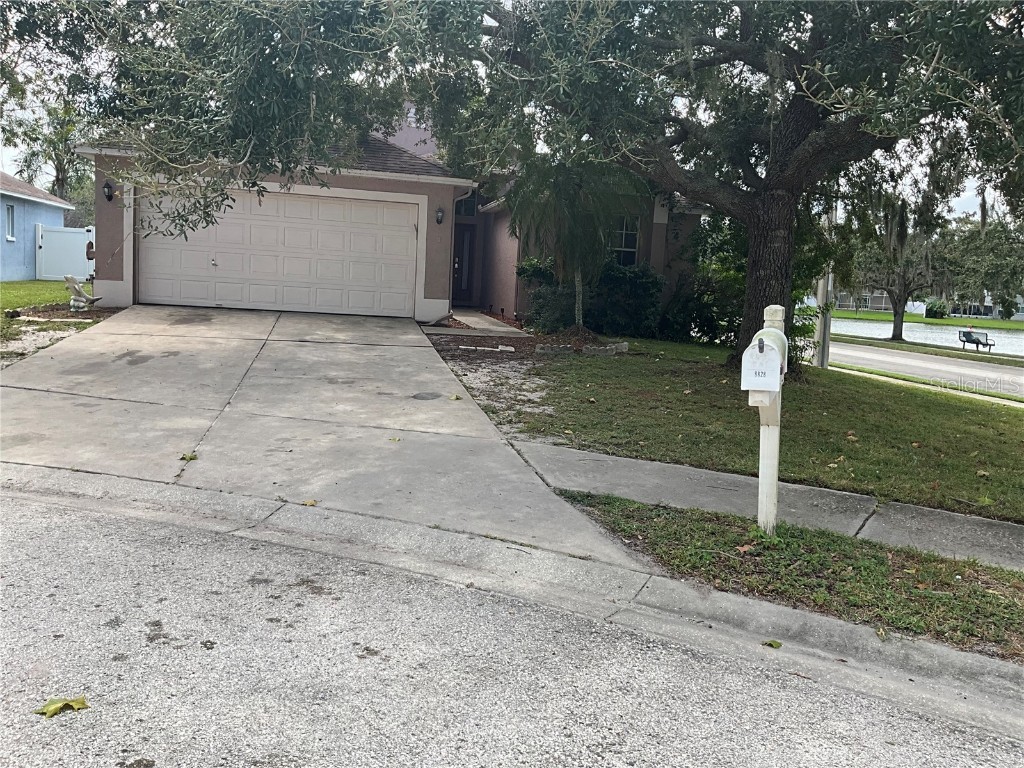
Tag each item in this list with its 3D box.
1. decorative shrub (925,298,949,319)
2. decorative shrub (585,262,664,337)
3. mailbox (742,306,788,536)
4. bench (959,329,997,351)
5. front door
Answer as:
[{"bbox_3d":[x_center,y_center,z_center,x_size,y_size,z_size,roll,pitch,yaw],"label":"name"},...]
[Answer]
[{"bbox_3d":[60.367,-10.779,122.000,3.100,2.850,2.900,7,8,26],"label":"decorative shrub"},{"bbox_3d":[2.242,-1.684,17.100,1.600,1.500,1.400,2,7,-12],"label":"decorative shrub"},{"bbox_3d":[1.302,0.253,4.403,0.190,1.250,0.600,4,11,22],"label":"mailbox"},{"bbox_3d":[21.387,-1.957,39.500,0.650,0.850,1.800,2,7,-12],"label":"bench"},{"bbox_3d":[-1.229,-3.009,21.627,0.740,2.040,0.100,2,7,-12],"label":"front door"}]

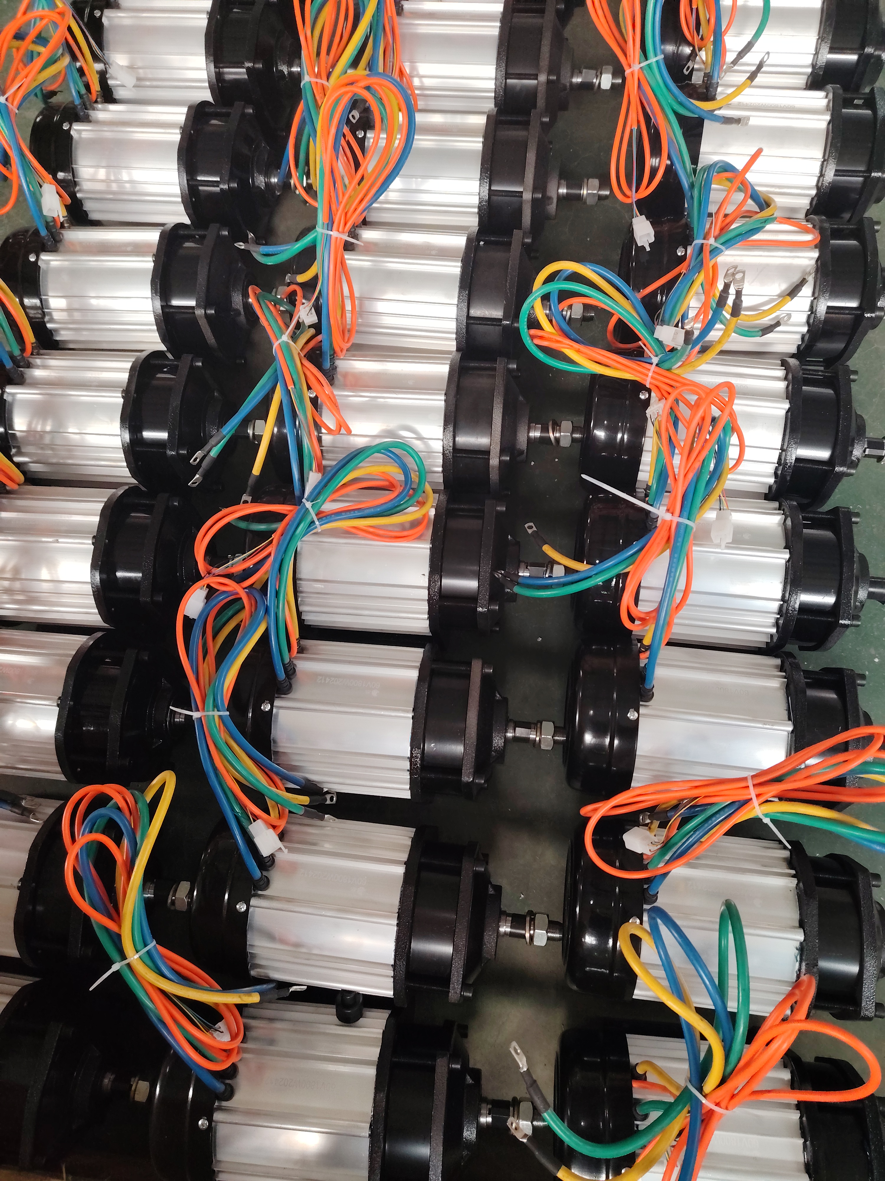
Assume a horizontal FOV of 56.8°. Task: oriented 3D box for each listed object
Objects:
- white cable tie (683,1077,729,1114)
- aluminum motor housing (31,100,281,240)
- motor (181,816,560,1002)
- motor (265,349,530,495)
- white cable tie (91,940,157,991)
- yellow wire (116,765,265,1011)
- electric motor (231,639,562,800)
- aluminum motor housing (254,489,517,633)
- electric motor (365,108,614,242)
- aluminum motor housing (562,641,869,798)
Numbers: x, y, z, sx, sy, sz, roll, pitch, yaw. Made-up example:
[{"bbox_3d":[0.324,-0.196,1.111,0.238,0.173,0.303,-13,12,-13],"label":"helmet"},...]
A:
[{"bbox_3d":[0.177,0.339,0.552,0.031,0.020,0.005,36,81,13],"label":"white cable tie"},{"bbox_3d":[-0.325,-0.485,0.956,0.262,0.150,0.150,4,75,4],"label":"aluminum motor housing"},{"bbox_3d":[-0.052,0.286,0.739,0.321,0.150,0.150,5,76,4],"label":"motor"},{"bbox_3d":[-0.040,-0.179,0.861,0.262,0.150,0.150,4,75,4],"label":"motor"},{"bbox_3d":[-0.246,0.289,0.630,0.059,0.028,0.006,-35,76,-6],"label":"white cable tie"},{"bbox_3d":[-0.213,0.248,0.650,0.078,0.095,0.190,-18,74,0],"label":"yellow wire"},{"bbox_3d":[-0.039,0.119,0.732,0.299,0.140,0.142,3,75,6],"label":"electric motor"},{"bbox_3d":[-0.054,-0.030,0.823,0.262,0.150,0.150,4,75,4],"label":"aluminum motor housing"},{"bbox_3d":[-0.001,-0.465,0.935,0.262,0.150,0.150,5,76,4],"label":"electric motor"},{"bbox_3d":[0.247,0.122,0.704,0.275,0.140,0.142,4,76,6],"label":"aluminum motor housing"}]

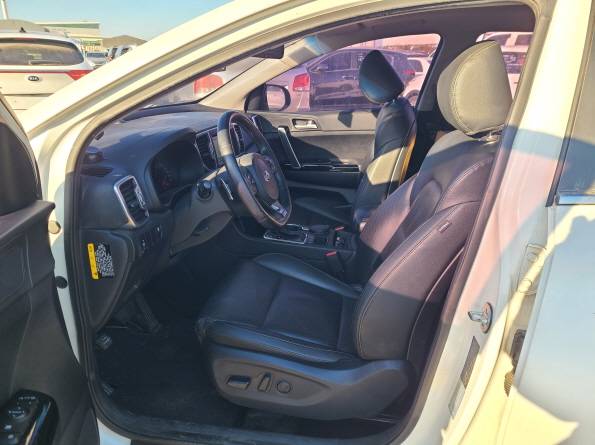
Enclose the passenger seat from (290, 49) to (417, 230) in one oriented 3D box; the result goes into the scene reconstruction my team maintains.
[{"bbox_3d":[0.121,-0.246,1.996,0.750,0.980,0.540,4,20,8],"label":"passenger seat"}]

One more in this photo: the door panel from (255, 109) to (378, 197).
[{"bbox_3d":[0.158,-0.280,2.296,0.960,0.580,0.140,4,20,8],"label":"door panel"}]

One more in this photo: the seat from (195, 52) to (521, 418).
[{"bbox_3d":[0.136,0.002,1.286,0.840,0.980,0.560,4,20,8],"label":"seat"}]

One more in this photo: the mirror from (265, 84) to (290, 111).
[{"bbox_3d":[-0.127,-0.696,2.507,0.130,0.165,0.240,7,21,18],"label":"mirror"}]

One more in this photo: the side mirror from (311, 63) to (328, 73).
[{"bbox_3d":[0.499,-3.437,9.900,0.190,0.160,0.220,3,21,9],"label":"side mirror"}]

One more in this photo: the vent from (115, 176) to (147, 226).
[{"bbox_3d":[-0.382,-0.049,1.007,0.045,0.115,0.085,-14,17,14],"label":"vent"}]

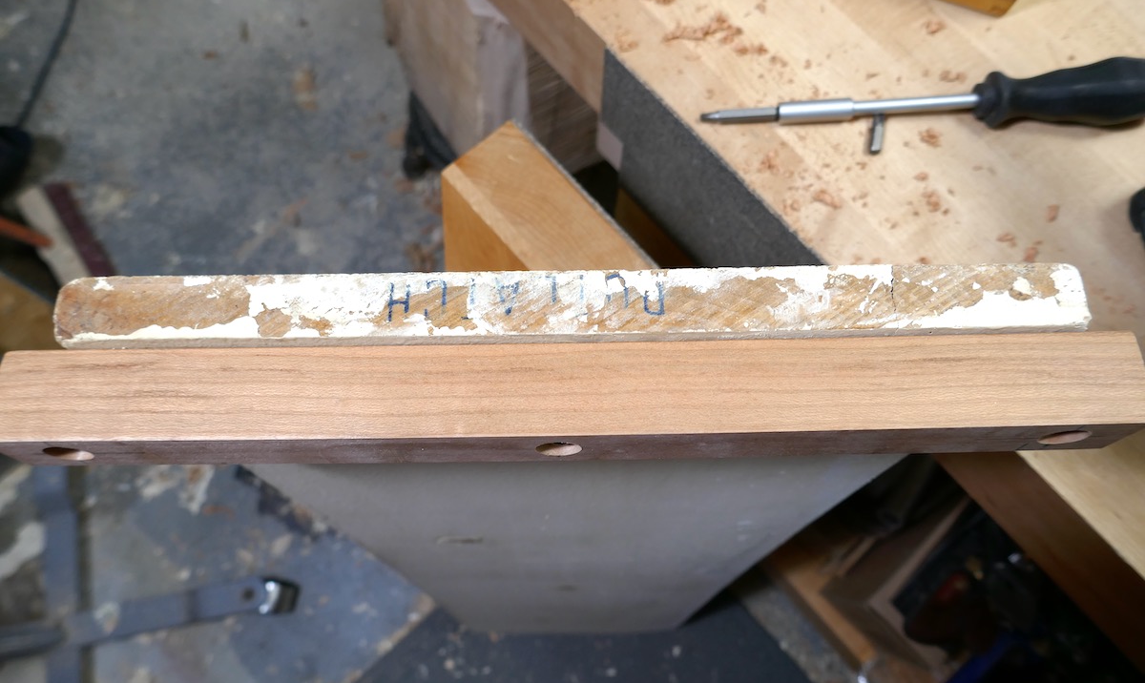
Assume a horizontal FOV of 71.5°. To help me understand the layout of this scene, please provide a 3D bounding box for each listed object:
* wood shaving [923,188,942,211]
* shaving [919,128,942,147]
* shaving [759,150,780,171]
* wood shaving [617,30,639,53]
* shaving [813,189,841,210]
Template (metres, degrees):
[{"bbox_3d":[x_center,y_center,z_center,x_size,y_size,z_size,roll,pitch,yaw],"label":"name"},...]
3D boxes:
[{"bbox_3d":[0.177,-0.070,0.393,0.008,0.005,0.011,-23,75,-6],"label":"wood shaving"},{"bbox_3d":[0.181,-0.103,0.402,0.011,0.005,0.008,31,76,8],"label":"shaving"},{"bbox_3d":[0.099,-0.091,0.399,0.008,0.005,0.010,39,78,10],"label":"shaving"},{"bbox_3d":[0.029,-0.158,0.418,0.011,0.004,0.008,27,76,7],"label":"wood shaving"},{"bbox_3d":[0.126,-0.070,0.393,0.015,0.005,0.007,24,76,7],"label":"shaving"}]

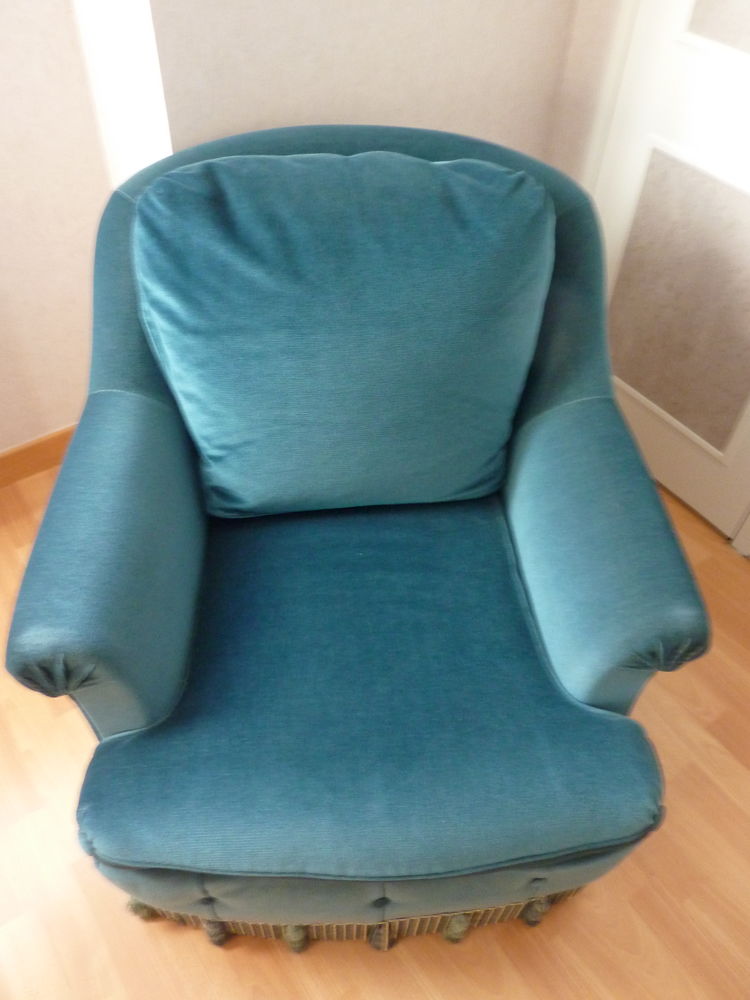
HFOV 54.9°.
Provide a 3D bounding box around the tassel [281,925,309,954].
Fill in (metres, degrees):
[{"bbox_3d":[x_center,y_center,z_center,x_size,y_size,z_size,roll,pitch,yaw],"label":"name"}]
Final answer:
[{"bbox_3d":[-0.117,0.638,1.050,0.034,0.052,0.034,-1,46,-3],"label":"tassel"}]

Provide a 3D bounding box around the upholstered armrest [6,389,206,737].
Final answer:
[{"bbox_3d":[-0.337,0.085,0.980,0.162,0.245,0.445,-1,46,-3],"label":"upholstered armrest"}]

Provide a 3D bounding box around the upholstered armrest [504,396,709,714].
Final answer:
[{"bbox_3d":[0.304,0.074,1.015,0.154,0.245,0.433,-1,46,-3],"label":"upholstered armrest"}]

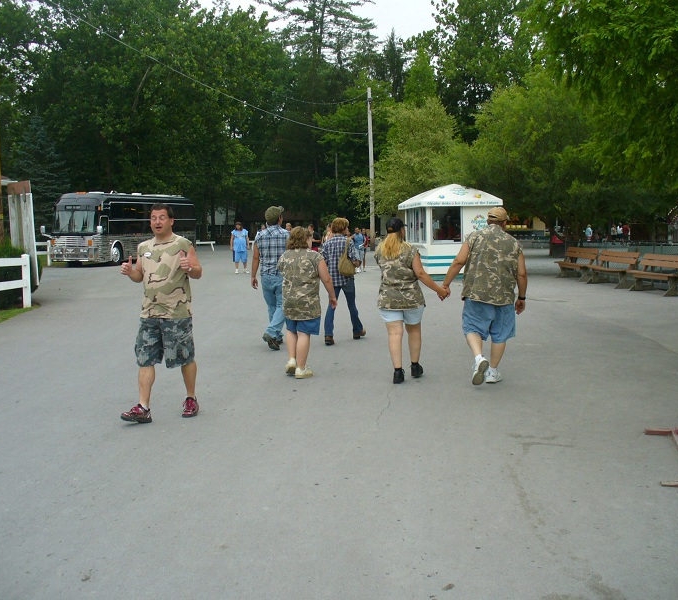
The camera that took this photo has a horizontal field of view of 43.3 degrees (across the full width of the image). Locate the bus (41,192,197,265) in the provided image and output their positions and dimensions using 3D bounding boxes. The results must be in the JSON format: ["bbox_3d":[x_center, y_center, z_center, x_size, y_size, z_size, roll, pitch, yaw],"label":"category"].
[{"bbox_3d":[-10.800,-3.870,44.400,2.600,3.250,12.000,0,6,12],"label":"bus"}]

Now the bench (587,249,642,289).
[{"bbox_3d":[6.521,-0.740,20.273,0.650,0.830,1.900,-1,5,-7],"label":"bench"}]

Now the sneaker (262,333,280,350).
[{"bbox_3d":[-0.869,0.527,10.850,0.110,0.125,0.300,-18,-39,29],"label":"sneaker"}]

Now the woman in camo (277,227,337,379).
[{"bbox_3d":[-0.328,0.022,8.842,0.570,1.538,0.450,1,5,14],"label":"woman in camo"}]

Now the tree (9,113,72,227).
[{"bbox_3d":[-16.056,-6.041,45.640,3.600,7.601,3.600,-2,5,0],"label":"tree"}]

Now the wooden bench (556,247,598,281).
[{"bbox_3d":[6.368,-0.962,22.753,0.650,0.830,1.900,-1,5,-7],"label":"wooden bench"}]

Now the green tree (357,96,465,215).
[{"bbox_3d":[3.338,-5.794,39.660,5.100,7.163,5.000,-2,5,0],"label":"green tree"}]

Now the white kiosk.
[{"bbox_3d":[3.079,-1.913,23.854,2.244,2.613,2.319,-2,5,-12],"label":"white kiosk"}]

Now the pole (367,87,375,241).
[{"bbox_3d":[1.616,-6.567,43.114,0.270,8.142,0.270,-2,5,0],"label":"pole"}]

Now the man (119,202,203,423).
[{"bbox_3d":[-1.456,0.093,6.960,0.660,1.763,0.520,0,5,7],"label":"man"}]

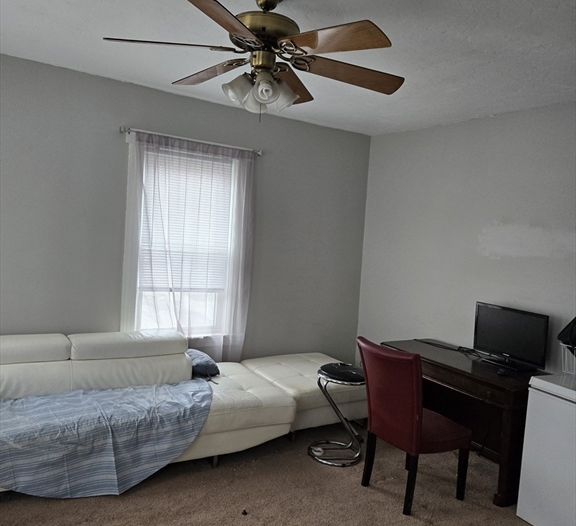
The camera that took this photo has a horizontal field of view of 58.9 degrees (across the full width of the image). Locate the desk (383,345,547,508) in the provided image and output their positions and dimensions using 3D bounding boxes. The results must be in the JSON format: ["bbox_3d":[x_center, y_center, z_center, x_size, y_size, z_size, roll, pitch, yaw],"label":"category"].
[{"bbox_3d":[1.344,1.123,3.945,0.640,0.754,1.335,2,4,-30],"label":"desk"}]

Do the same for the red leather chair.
[{"bbox_3d":[0.834,1.017,3.327,0.555,0.975,0.475,1,4,-35],"label":"red leather chair"}]

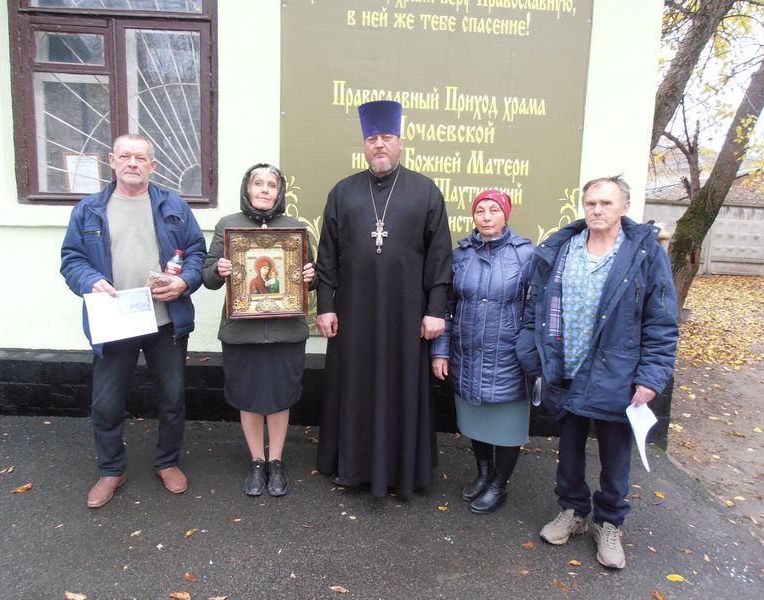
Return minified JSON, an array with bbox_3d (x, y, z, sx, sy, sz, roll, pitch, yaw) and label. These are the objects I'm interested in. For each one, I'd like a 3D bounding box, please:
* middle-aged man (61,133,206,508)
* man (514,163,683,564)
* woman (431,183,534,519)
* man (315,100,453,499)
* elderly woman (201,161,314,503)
[{"bbox_3d":[-1.151,0.080,2.583,0.620,1.672,0.430,0,8,-13],"label":"middle-aged man"},{"bbox_3d":[0.922,0.287,2.378,0.620,1.599,0.420,6,9,30],"label":"man"},{"bbox_3d":[0.524,0.247,2.739,0.480,1.534,0.360,6,8,28],"label":"woman"},{"bbox_3d":[-0.007,0.008,2.771,0.670,1.926,0.420,2,7,0],"label":"man"},{"bbox_3d":[-0.561,0.148,2.691,0.550,1.592,0.420,0,7,-10],"label":"elderly woman"}]

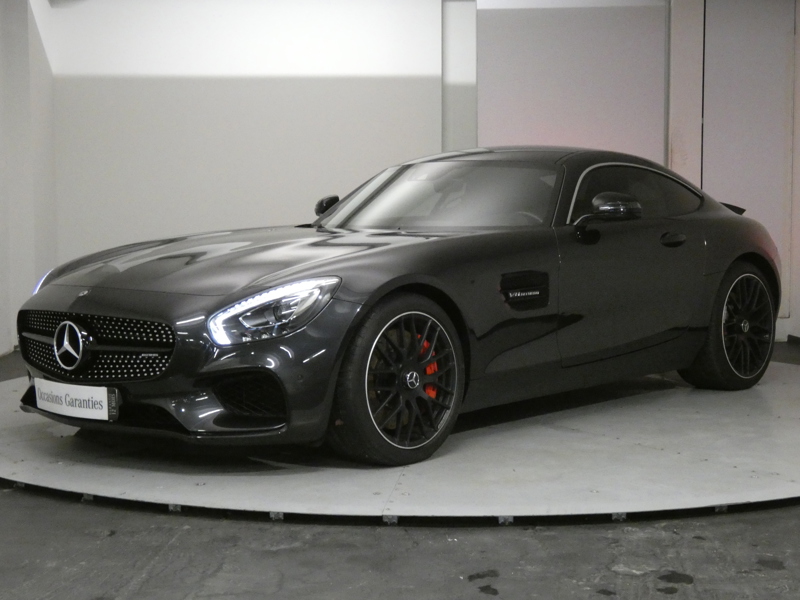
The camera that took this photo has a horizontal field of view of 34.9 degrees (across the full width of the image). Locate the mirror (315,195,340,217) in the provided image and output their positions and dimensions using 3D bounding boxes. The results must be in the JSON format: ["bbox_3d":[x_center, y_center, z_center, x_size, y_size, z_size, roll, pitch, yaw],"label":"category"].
[{"bbox_3d":[-0.361,-0.509,7.037,0.225,0.145,0.150,3,6,43],"label":"mirror"}]

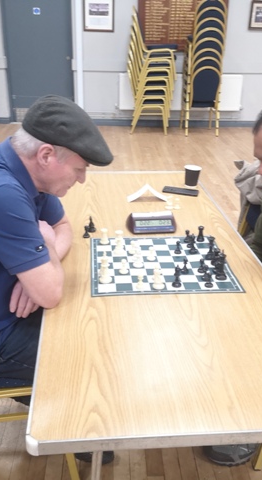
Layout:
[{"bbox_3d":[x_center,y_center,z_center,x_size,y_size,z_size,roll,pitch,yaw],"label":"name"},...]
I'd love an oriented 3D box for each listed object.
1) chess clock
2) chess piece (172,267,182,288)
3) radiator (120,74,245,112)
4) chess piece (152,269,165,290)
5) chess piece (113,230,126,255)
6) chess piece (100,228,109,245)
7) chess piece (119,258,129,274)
[{"bbox_3d":[0.089,-0.069,2.080,0.200,0.057,0.105,-2,23,-8],"label":"chess clock"},{"bbox_3d":[0.151,0.118,1.617,0.031,0.071,0.031,-1,23,-5],"label":"chess piece"},{"bbox_3d":[0.768,-2.293,7.750,1.890,0.525,0.100,0,23,-2],"label":"radiator"},{"bbox_3d":[0.093,0.122,1.608,0.036,0.066,0.035,-1,23,-5],"label":"chess piece"},{"bbox_3d":[-0.042,0.009,1.850,0.037,0.083,0.037,-1,23,-5],"label":"chess piece"},{"bbox_3d":[-0.101,-0.014,1.937,0.034,0.055,0.034,-1,23,-5],"label":"chess piece"},{"bbox_3d":[-0.023,0.091,1.703,0.030,0.046,0.030,-1,23,-5],"label":"chess piece"}]

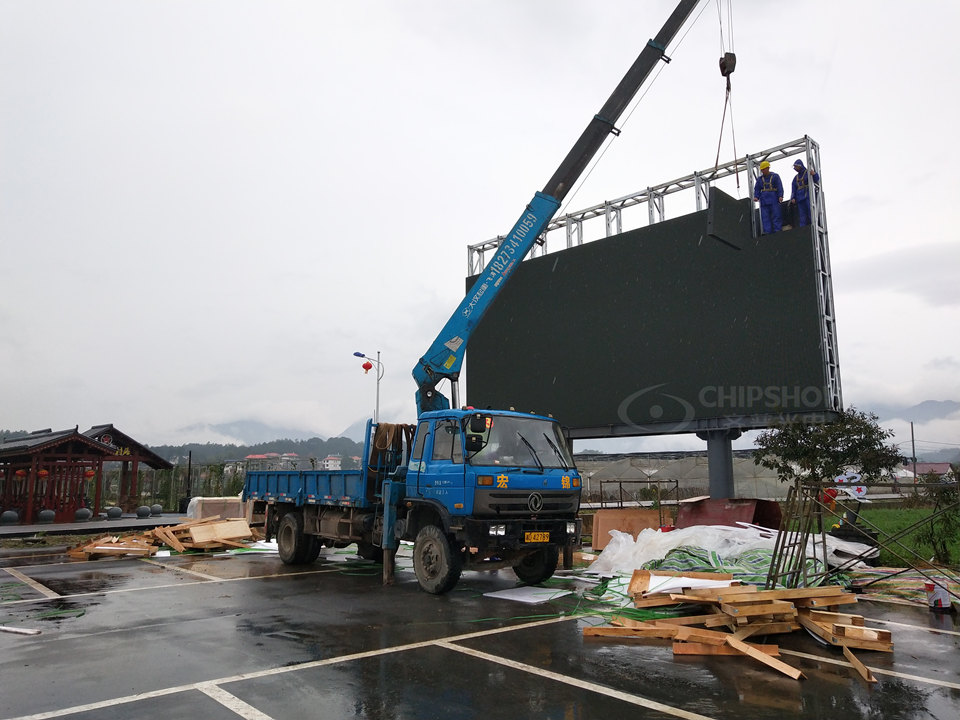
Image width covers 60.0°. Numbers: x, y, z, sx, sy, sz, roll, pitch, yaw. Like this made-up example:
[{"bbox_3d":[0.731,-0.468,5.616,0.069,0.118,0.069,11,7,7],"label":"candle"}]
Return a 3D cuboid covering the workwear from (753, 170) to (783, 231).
[{"bbox_3d":[6.434,-3.501,18.554,0.600,1.460,0.340,-5,-10,28],"label":"workwear"}]

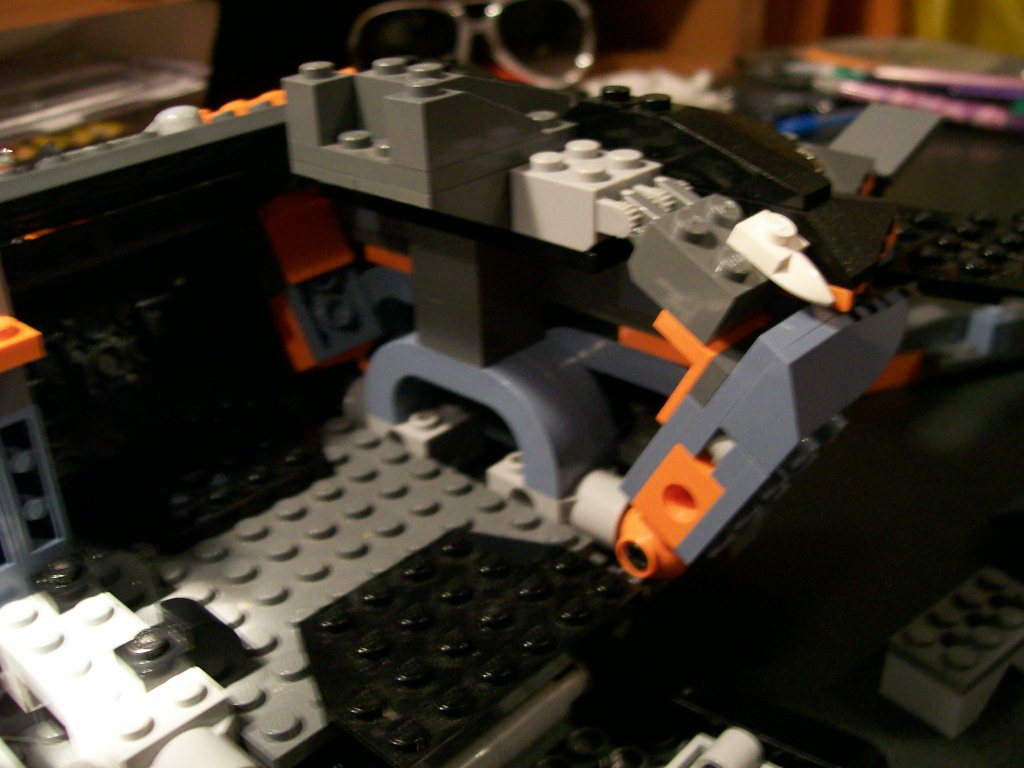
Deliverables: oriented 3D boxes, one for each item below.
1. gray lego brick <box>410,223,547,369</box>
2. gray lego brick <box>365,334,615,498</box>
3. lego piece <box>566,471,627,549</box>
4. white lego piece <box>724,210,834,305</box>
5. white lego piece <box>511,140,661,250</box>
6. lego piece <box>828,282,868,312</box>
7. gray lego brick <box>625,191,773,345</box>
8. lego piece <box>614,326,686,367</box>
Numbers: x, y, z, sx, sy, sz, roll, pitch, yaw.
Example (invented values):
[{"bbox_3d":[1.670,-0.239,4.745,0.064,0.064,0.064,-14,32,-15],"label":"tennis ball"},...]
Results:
[{"bbox_3d":[-0.006,-0.018,0.183,0.016,0.022,0.016,21,35,38],"label":"gray lego brick"},{"bbox_3d":[-0.005,0.001,0.193,0.048,0.019,0.016,21,35,38],"label":"gray lego brick"},{"bbox_3d":[0.017,0.021,0.181,0.009,0.011,0.011,21,35,38],"label":"lego piece"},{"bbox_3d":[0.038,-0.017,0.144,0.008,0.005,0.017,-28,64,-40],"label":"white lego piece"},{"bbox_3d":[0.014,-0.027,0.157,0.024,0.011,0.016,21,35,38],"label":"white lego piece"},{"bbox_3d":[0.046,-0.014,0.153,0.008,0.004,0.008,21,35,38],"label":"lego piece"},{"bbox_3d":[0.026,-0.019,0.150,0.016,0.011,0.022,-28,64,-40],"label":"gray lego brick"},{"bbox_3d":[0.026,-0.007,0.174,0.016,0.003,0.008,21,35,38],"label":"lego piece"}]

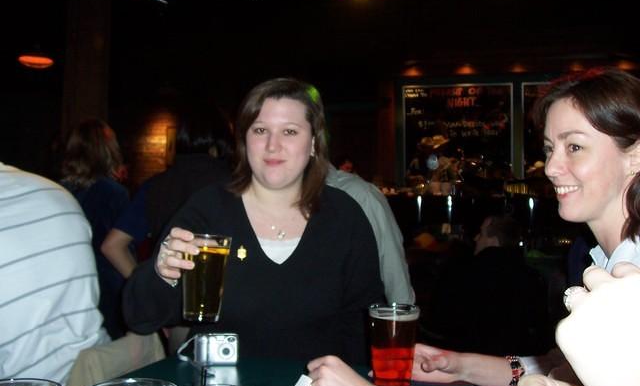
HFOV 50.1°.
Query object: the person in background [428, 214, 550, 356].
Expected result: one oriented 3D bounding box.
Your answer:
[{"bbox_3d":[0.800,0.720,3.650,0.600,1.250,0.750,0,2,-30],"label":"person in background"}]

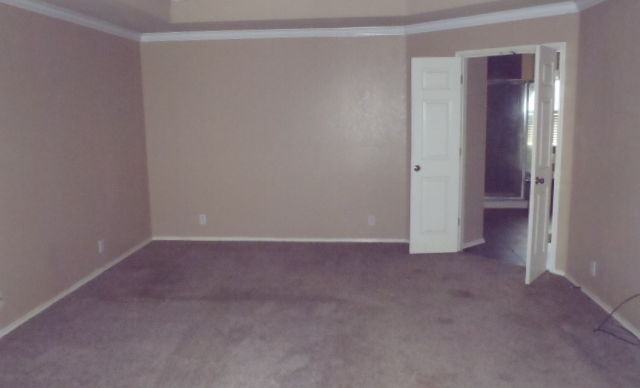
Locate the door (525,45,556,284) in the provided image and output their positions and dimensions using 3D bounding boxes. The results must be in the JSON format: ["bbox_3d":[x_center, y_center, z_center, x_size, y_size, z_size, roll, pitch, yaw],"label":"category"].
[{"bbox_3d":[1.938,-0.240,4.527,0.042,2.030,0.515,6,12,38],"label":"door"}]

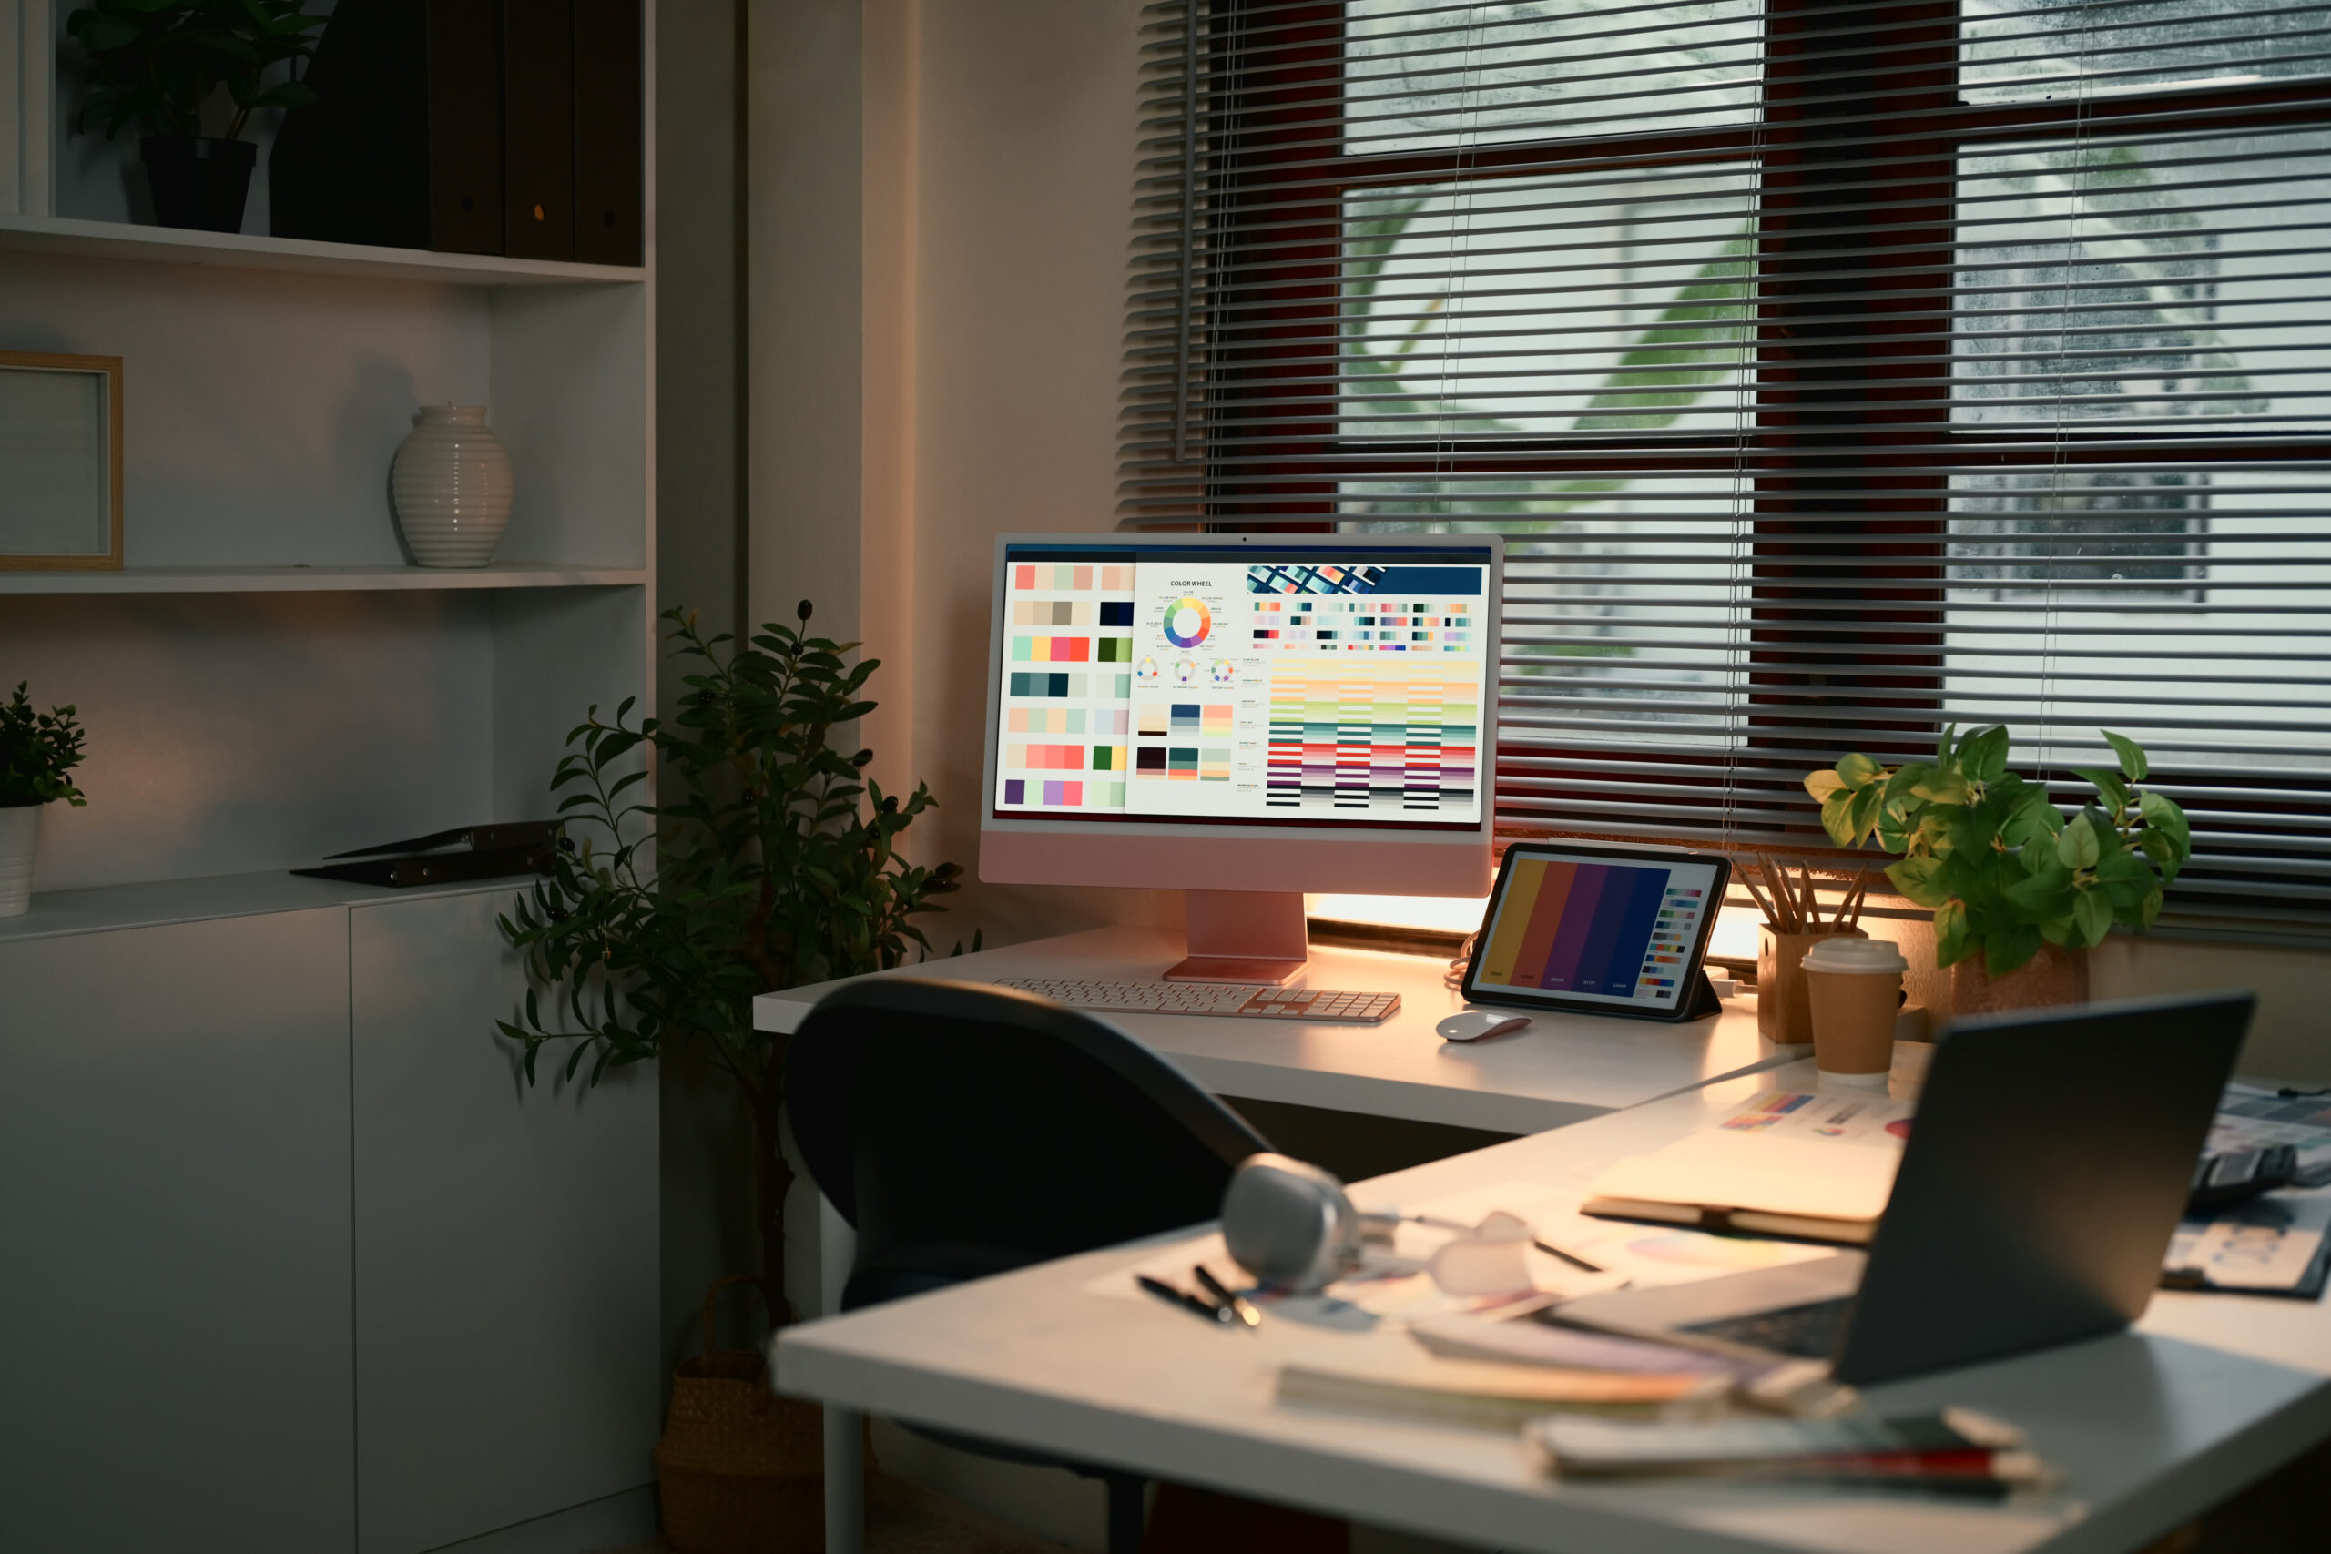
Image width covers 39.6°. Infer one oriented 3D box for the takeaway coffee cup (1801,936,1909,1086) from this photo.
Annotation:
[{"bbox_3d":[0.581,0.197,2.729,0.092,0.120,0.092,0,4,0],"label":"takeaway coffee cup"}]

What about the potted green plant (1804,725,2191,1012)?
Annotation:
[{"bbox_3d":[0.742,0.100,2.923,0.330,0.289,0.280,0,4,0],"label":"potted green plant"}]

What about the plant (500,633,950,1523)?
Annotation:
[{"bbox_3d":[-0.522,0.353,3.872,0.550,1.126,0.480,0,4,0],"label":"plant"}]

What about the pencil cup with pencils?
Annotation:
[{"bbox_3d":[0.575,0.154,2.906,0.115,0.160,0.100,0,4,0],"label":"pencil cup with pencils"}]

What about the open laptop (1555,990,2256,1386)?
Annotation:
[{"bbox_3d":[0.409,0.214,1.819,0.280,0.201,0.276,-3,5,-39],"label":"open laptop"}]

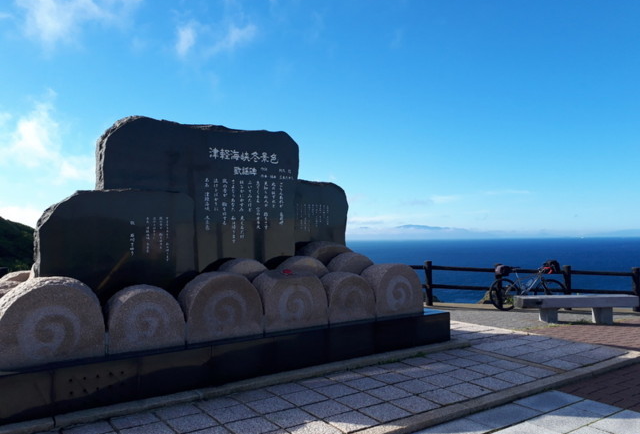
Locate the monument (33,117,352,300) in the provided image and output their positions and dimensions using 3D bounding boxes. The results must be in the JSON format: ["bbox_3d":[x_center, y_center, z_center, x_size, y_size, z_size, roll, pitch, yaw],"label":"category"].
[{"bbox_3d":[-1.307,0.110,6.991,4.740,2.630,1.220,1,-3,-34],"label":"monument"}]

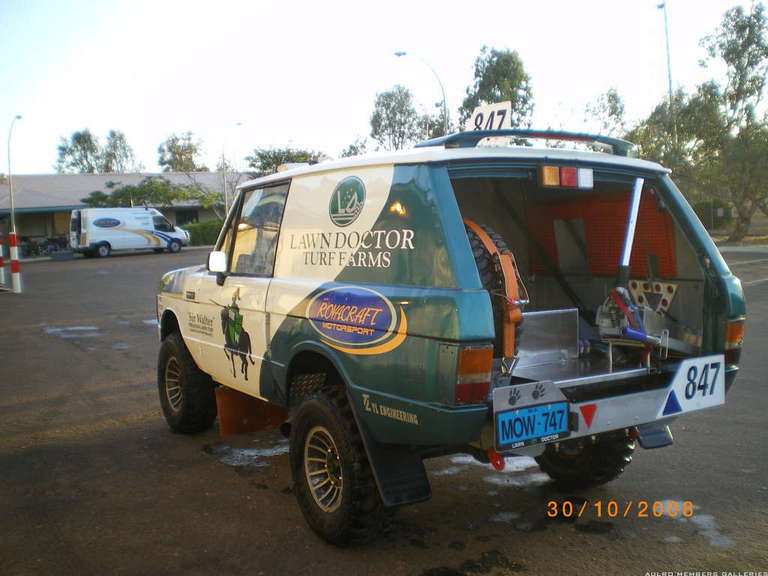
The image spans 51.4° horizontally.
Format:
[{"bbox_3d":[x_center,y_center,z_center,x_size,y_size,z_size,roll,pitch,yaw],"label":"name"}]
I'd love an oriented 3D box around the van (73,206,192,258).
[{"bbox_3d":[-12.450,-2.790,39.600,5.500,2.320,2.030,-5,5,-35],"label":"van"}]

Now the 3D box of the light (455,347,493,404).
[{"bbox_3d":[0.330,0.335,3.091,0.150,0.215,0.070,-3,5,-31],"label":"light"}]

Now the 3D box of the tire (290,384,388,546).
[{"bbox_3d":[-0.209,0.891,4.009,0.270,0.775,0.775,-3,5,-31],"label":"tire"}]

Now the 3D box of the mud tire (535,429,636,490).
[{"bbox_3d":[1.154,0.817,4.828,0.270,0.775,0.775,-3,5,-31],"label":"mud tire"}]

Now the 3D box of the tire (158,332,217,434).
[{"bbox_3d":[-1.521,0.735,6.178,0.270,0.775,0.775,-3,5,-31],"label":"tire"}]

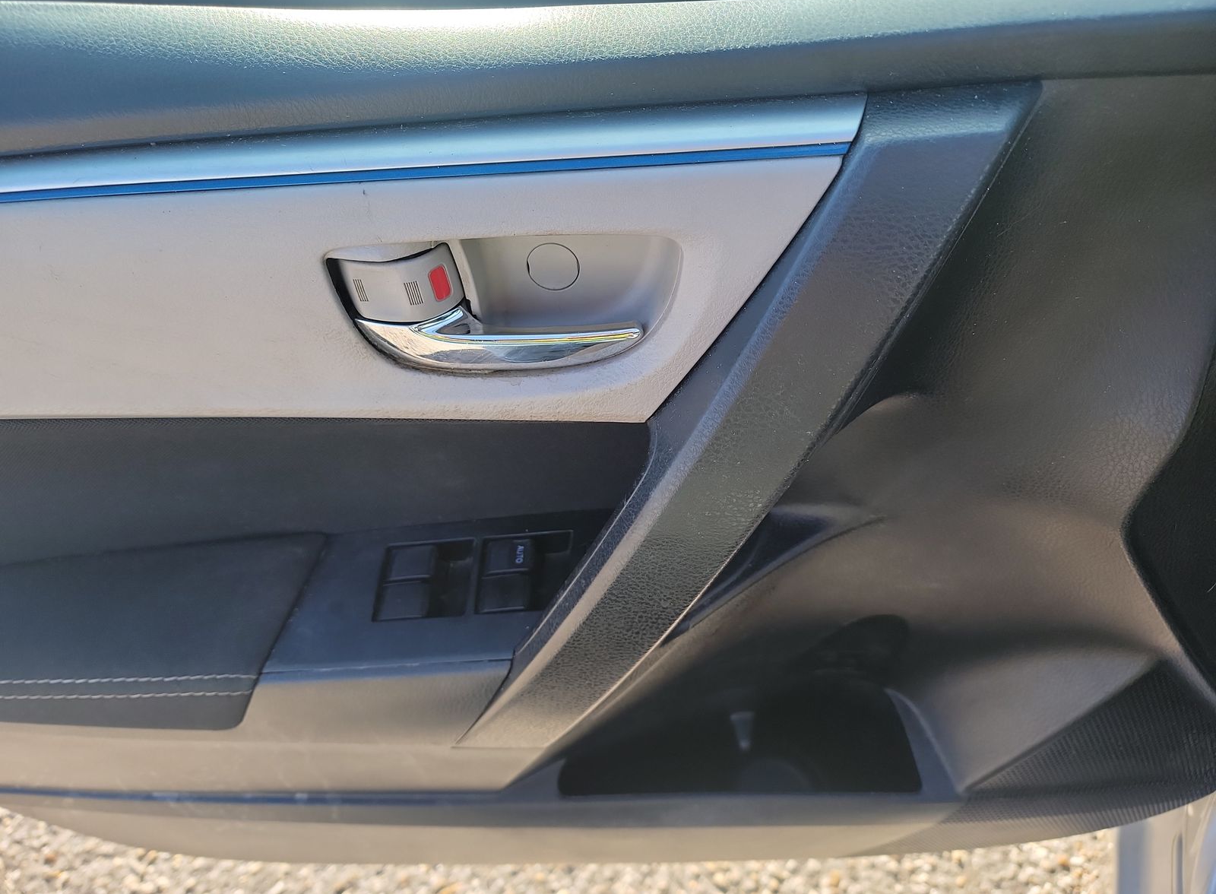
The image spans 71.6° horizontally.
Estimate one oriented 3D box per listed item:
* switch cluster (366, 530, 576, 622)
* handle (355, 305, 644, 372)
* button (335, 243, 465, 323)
[{"bbox_3d":[-0.065,0.062,0.415,0.095,0.016,0.045,-1,45,0],"label":"switch cluster"},{"bbox_3d":[-0.049,-0.049,0.384,0.128,0.023,0.022,-1,45,0],"label":"handle"},{"bbox_3d":[-0.095,-0.075,0.388,0.052,0.032,0.018,-1,45,0],"label":"button"}]

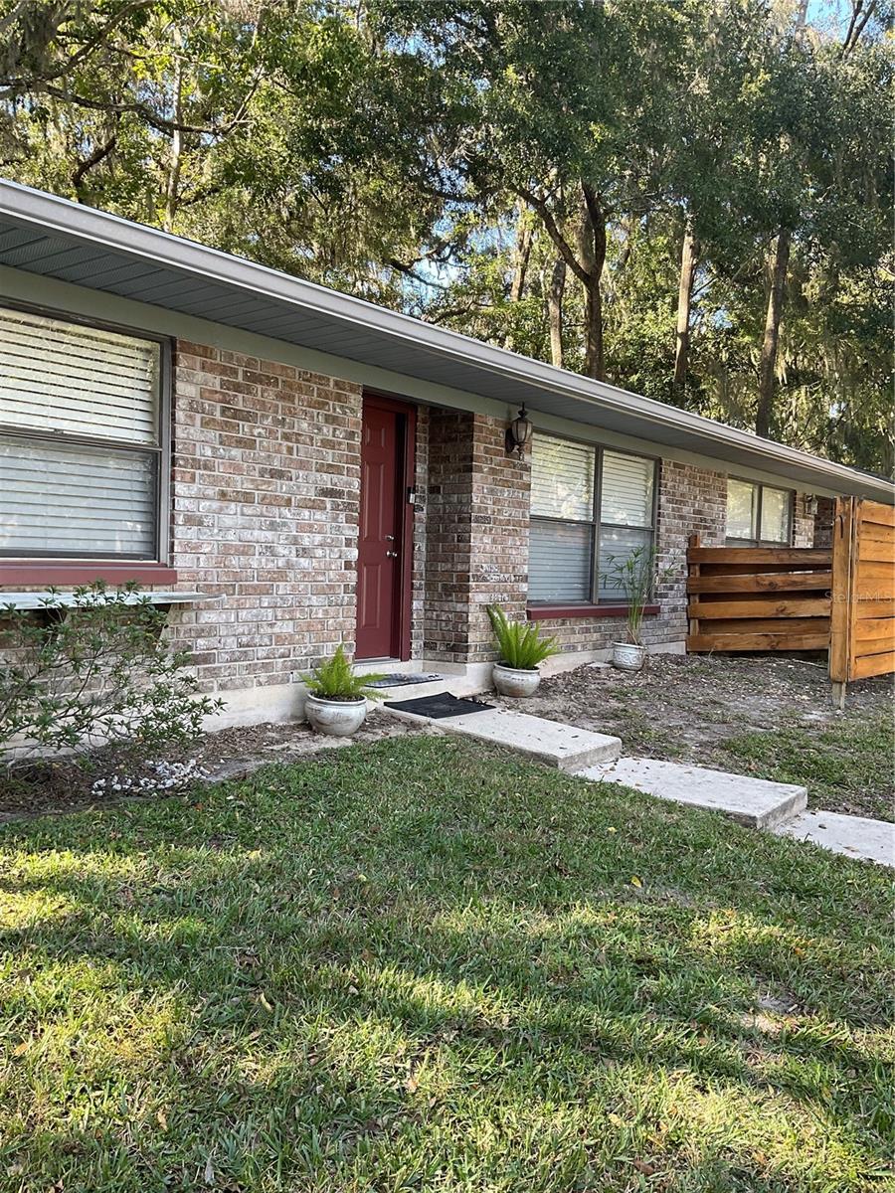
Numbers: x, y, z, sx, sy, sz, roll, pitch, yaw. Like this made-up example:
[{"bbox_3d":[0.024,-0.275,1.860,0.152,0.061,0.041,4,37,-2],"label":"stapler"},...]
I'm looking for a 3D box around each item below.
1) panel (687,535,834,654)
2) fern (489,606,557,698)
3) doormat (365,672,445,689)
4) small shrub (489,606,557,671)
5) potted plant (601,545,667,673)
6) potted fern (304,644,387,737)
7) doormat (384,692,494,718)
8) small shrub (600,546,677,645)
[{"bbox_3d":[3.568,0.033,11.213,1.720,1.320,0.120,2,2,29],"label":"panel"},{"bbox_3d":[0.634,0.456,8.333,0.500,0.739,0.530,1,2,0],"label":"fern"},{"bbox_3d":[-0.441,0.649,7.729,0.450,0.020,0.765,3,2,37],"label":"doormat"},{"bbox_3d":[0.634,0.344,8.329,0.520,0.515,0.560,1,2,0],"label":"small shrub"},{"bbox_3d":[1.801,0.120,9.656,0.600,1.190,0.620,1,2,0],"label":"potted plant"},{"bbox_3d":[-0.665,0.605,6.396,0.480,0.542,0.500,1,2,0],"label":"potted fern"},{"bbox_3d":[-0.051,0.812,7.409,0.500,0.025,0.760,9,6,36],"label":"doormat"},{"bbox_3d":[1.839,-0.009,9.652,0.640,0.932,0.680,3,2,37],"label":"small shrub"}]

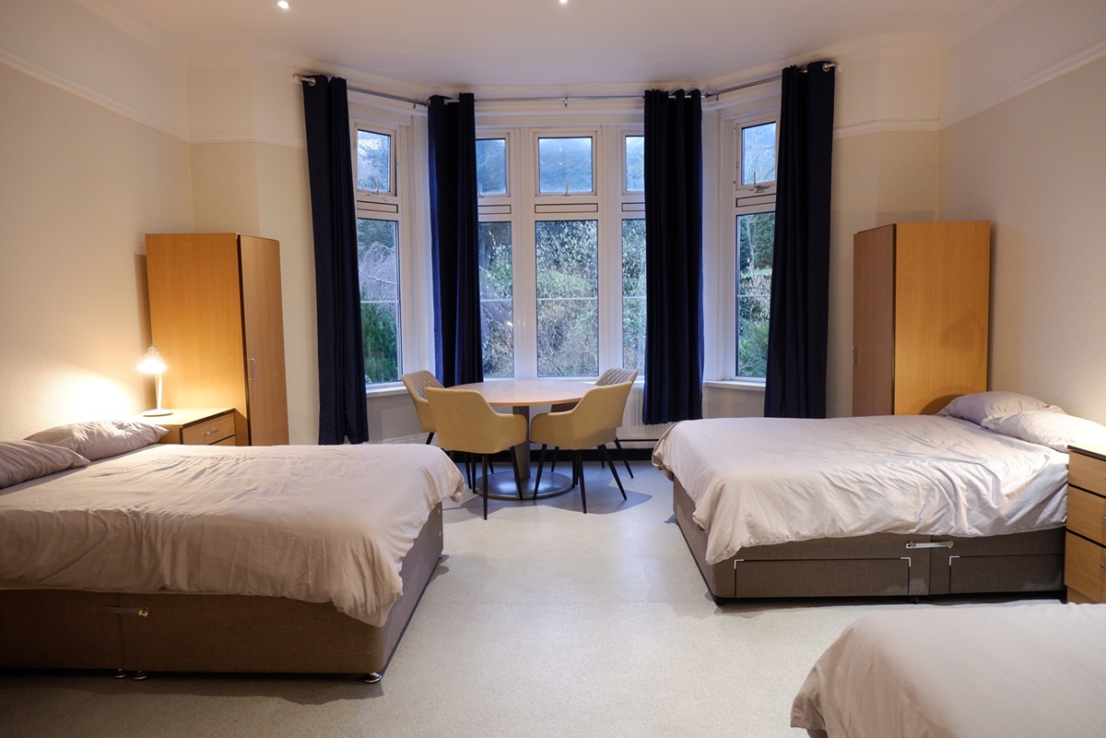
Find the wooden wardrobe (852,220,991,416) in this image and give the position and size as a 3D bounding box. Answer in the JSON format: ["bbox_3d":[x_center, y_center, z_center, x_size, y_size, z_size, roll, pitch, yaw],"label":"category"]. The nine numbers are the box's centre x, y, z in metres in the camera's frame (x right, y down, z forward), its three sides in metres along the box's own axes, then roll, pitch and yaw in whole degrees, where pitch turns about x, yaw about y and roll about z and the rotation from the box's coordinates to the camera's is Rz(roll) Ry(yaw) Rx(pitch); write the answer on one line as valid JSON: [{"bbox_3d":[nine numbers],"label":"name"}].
[{"bbox_3d":[2.546,-0.057,4.983,0.600,1.840,0.676,-1,5,2],"label":"wooden wardrobe"}]

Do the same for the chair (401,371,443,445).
[{"bbox_3d":[-0.823,0.460,5.593,0.580,0.830,0.560,1,6,18],"label":"chair"}]

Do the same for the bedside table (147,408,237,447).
[{"bbox_3d":[-2.368,0.658,4.420,0.510,0.720,0.600,-1,5,2],"label":"bedside table"}]

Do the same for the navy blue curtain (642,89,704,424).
[{"bbox_3d":[0.979,-0.882,5.746,0.500,2.680,0.150,-1,5,2],"label":"navy blue curtain"}]

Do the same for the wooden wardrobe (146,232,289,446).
[{"bbox_3d":[-2.331,0.022,5.027,0.605,1.870,0.662,-1,5,2],"label":"wooden wardrobe"}]

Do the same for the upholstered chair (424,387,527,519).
[{"bbox_3d":[-0.526,0.528,4.821,0.560,0.830,0.580,2,6,27],"label":"upholstered chair"}]

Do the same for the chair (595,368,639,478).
[{"bbox_3d":[0.324,0.435,5.614,0.580,0.830,0.560,-4,6,-27],"label":"chair"}]

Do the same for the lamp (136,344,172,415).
[{"bbox_3d":[-2.550,0.067,4.524,0.190,0.440,0.210,2,6,32],"label":"lamp"}]

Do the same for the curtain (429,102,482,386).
[{"bbox_3d":[-0.795,-0.852,5.801,0.390,2.680,0.150,-1,5,2],"label":"curtain"}]

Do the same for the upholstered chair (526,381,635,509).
[{"bbox_3d":[0.202,0.504,4.918,0.580,0.830,0.560,4,8,44],"label":"upholstered chair"}]

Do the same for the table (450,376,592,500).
[{"bbox_3d":[-0.244,0.521,5.374,1.270,0.726,1.270,-1,5,2],"label":"table"}]

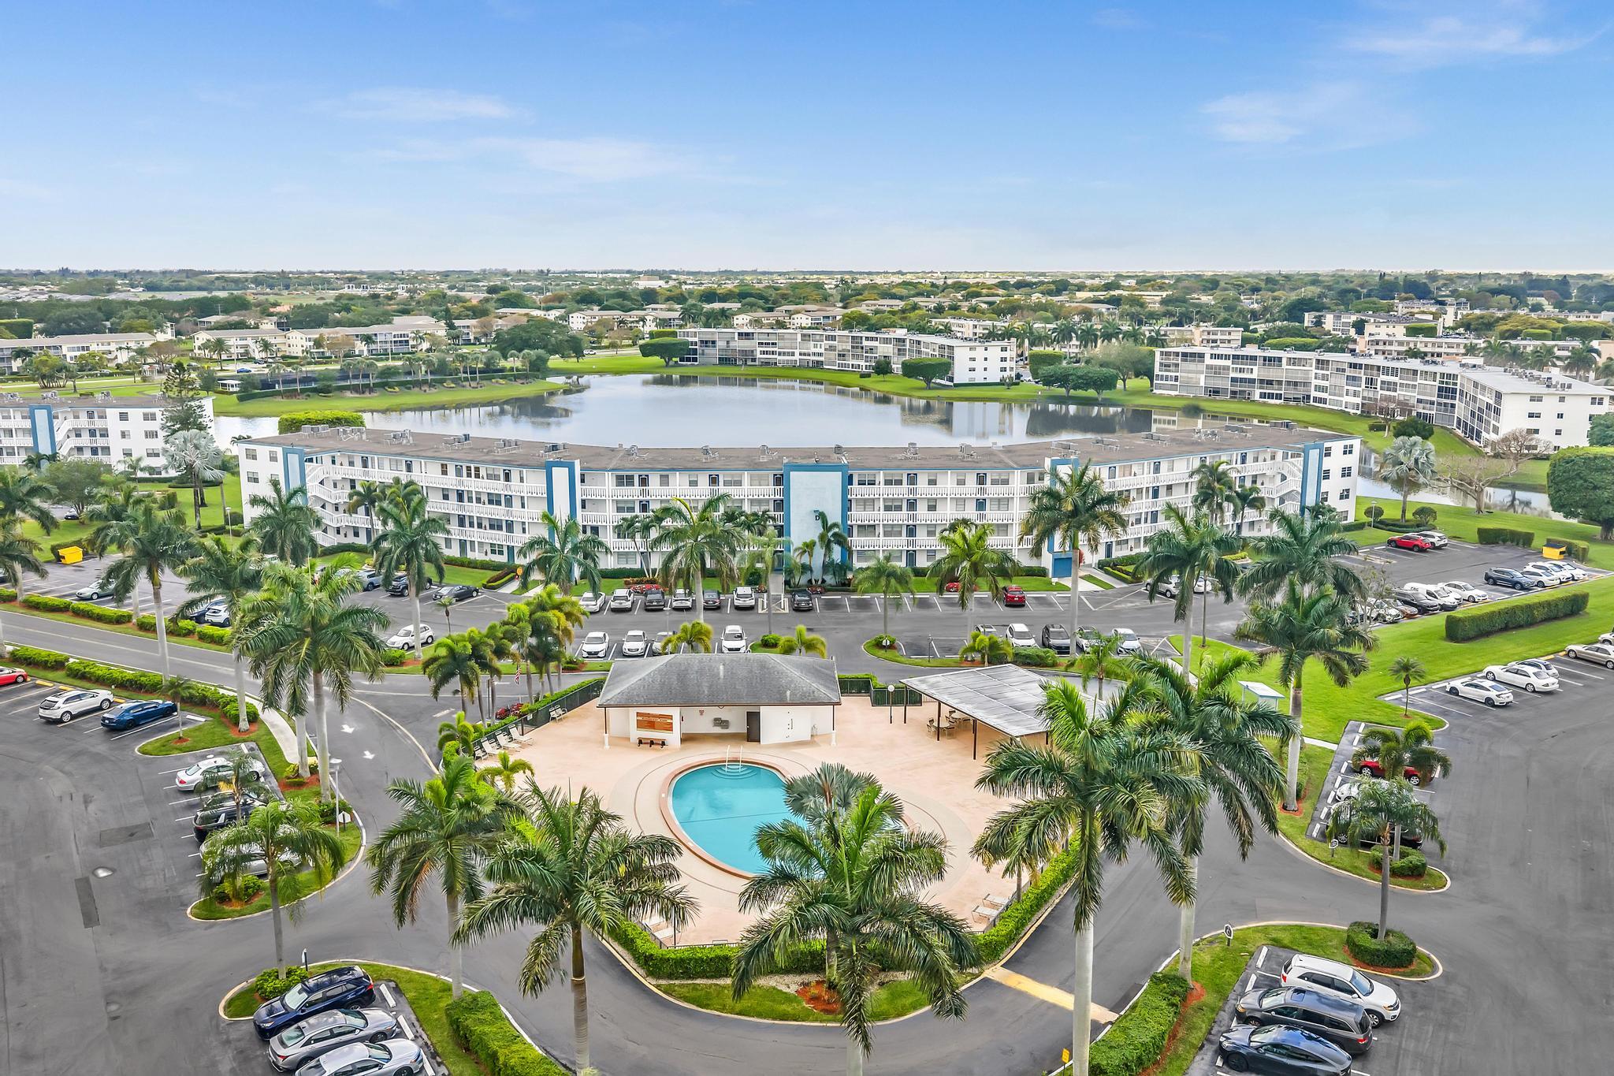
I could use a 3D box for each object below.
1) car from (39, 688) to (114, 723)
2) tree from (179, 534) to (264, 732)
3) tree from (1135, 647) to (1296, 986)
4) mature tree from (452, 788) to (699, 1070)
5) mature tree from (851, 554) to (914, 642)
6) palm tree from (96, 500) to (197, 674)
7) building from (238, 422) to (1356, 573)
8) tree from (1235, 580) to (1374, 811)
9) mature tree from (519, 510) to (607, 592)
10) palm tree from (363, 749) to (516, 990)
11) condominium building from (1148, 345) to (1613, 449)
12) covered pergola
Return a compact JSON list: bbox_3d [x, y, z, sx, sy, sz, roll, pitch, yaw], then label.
[{"bbox_3d":[-50.988,11.564,87.742,1.880,1.630,4.650,6,13,26],"label":"car"},{"bbox_3d":[-39.137,6.560,85.352,7.000,13.800,7.000,0,12,0],"label":"tree"},{"bbox_3d":[16.754,12.440,53.123,7.300,14.520,7.300,4,13,18],"label":"tree"},{"bbox_3d":[-8.122,14.870,44.920,8.470,12.950,8.470,0,12,0],"label":"mature tree"},{"bbox_3d":[6.480,4.979,104.261,5.220,7.630,5.220,0,12,0],"label":"mature tree"},{"bbox_3d":[-47.642,4.253,91.544,7.110,14.250,7.110,0,12,0],"label":"palm tree"},{"bbox_3d":[0.204,-5.560,144.051,134.000,11.500,42.000,0,12,-2],"label":"building"},{"bbox_3d":[27.943,8.970,70.935,7.750,13.630,7.750,0,12,0],"label":"tree"},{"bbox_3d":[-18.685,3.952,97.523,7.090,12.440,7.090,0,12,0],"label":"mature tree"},{"bbox_3d":[-14.889,14.285,52.313,6.550,11.250,6.550,0,12,0],"label":"palm tree"},{"bbox_3d":[119.500,-31.520,267.312,40.000,10.900,132.000,-3,12,-12],"label":"condominium building"},{"bbox_3d":[13.601,11.880,83.333,9.140,2.950,12.130,-7,14,-28],"label":"covered pergola"}]

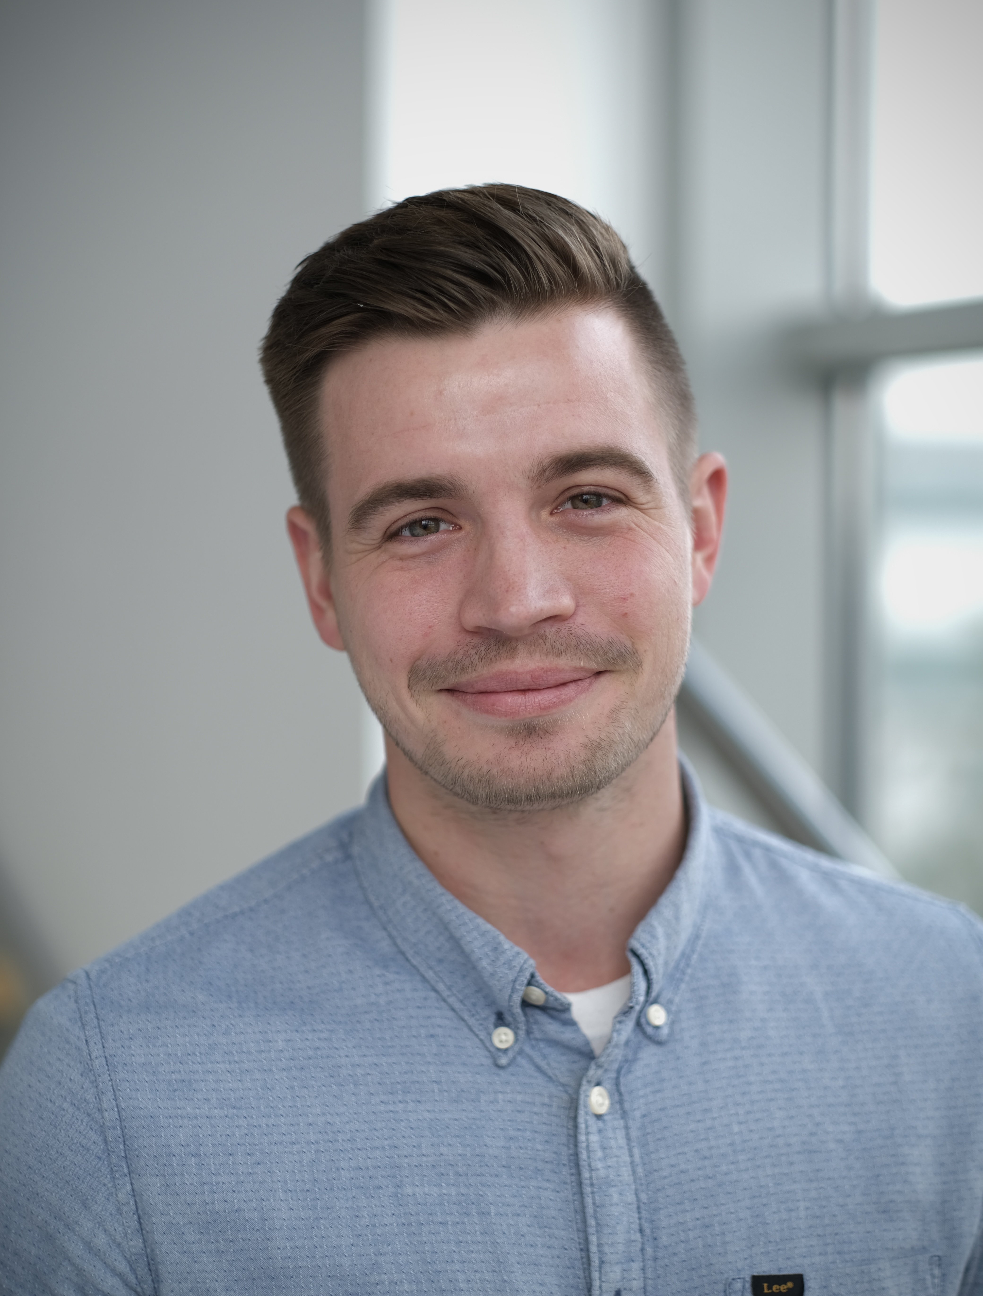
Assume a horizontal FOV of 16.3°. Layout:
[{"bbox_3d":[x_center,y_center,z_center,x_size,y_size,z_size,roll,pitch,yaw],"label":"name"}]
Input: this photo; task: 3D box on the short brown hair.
[{"bbox_3d":[-0.004,-0.104,1.430,0.174,0.175,0.200,-9,1,-1],"label":"short brown hair"}]

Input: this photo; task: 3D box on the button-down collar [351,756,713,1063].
[{"bbox_3d":[0.018,0.108,1.462,0.155,0.120,0.155,-4,3,-16],"label":"button-down collar"}]

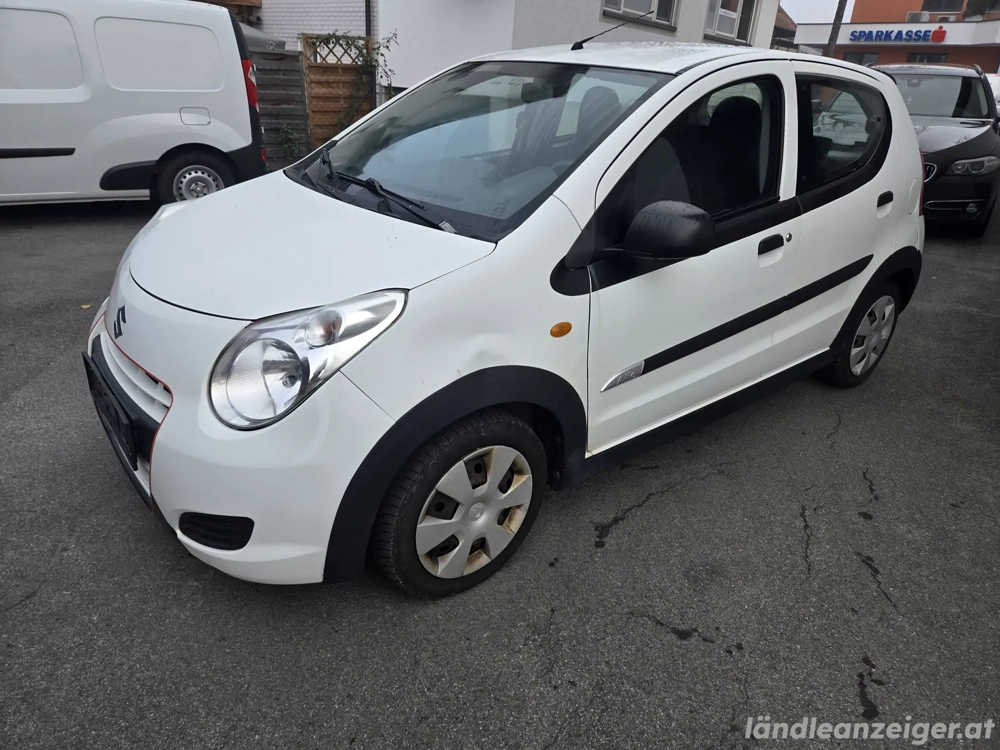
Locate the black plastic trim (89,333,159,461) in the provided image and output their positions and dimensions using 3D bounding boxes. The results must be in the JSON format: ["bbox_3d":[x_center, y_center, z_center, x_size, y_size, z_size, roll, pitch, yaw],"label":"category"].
[{"bbox_3d":[-1.064,0.046,1.866,0.085,0.120,0.730,-17,31,-35],"label":"black plastic trim"}]

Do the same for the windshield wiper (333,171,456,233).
[{"bbox_3d":[-0.326,-0.529,1.964,0.080,0.060,0.768,-28,39,-23],"label":"windshield wiper"}]

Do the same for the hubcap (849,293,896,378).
[{"bbox_3d":[1.785,-0.185,3.184,0.395,0.395,0.050,-17,31,-35],"label":"hubcap"}]

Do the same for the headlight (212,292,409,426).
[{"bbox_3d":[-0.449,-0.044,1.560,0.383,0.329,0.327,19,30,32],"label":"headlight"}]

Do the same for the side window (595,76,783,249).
[{"bbox_3d":[0.624,-0.685,2.060,1.010,0.472,0.050,-17,15,-35],"label":"side window"}]

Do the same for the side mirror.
[{"bbox_3d":[0.462,-0.389,1.795,0.150,0.165,0.190,-17,31,-35],"label":"side mirror"}]

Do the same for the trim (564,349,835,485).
[{"bbox_3d":[0.817,0.126,2.482,1.580,0.115,0.070,-17,31,-35],"label":"trim"}]

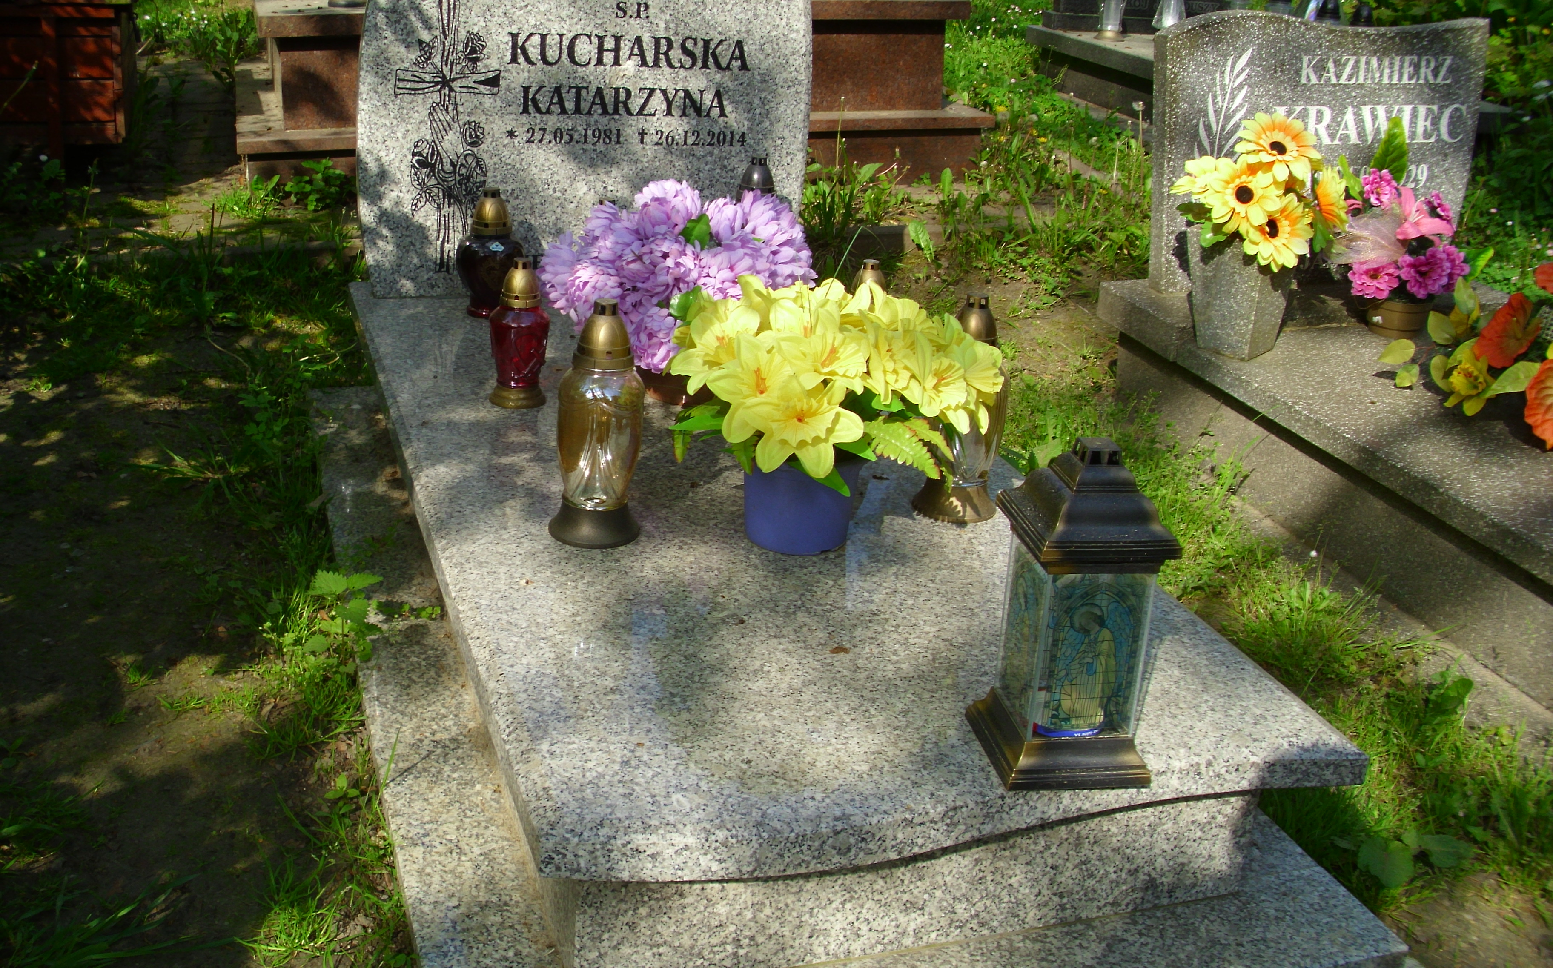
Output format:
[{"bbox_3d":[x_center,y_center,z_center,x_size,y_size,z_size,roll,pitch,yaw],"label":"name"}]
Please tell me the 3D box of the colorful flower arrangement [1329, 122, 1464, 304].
[{"bbox_3d":[1.230,-0.519,3.096,0.270,0.320,0.210,-4,22,-13],"label":"colorful flower arrangement"}]

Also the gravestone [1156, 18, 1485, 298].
[{"bbox_3d":[1.171,-0.722,3.413,0.730,0.590,0.086,-4,22,-13],"label":"gravestone"}]

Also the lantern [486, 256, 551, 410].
[{"bbox_3d":[-0.392,-0.234,2.403,0.093,0.216,0.093,-3,22,-19],"label":"lantern"}]

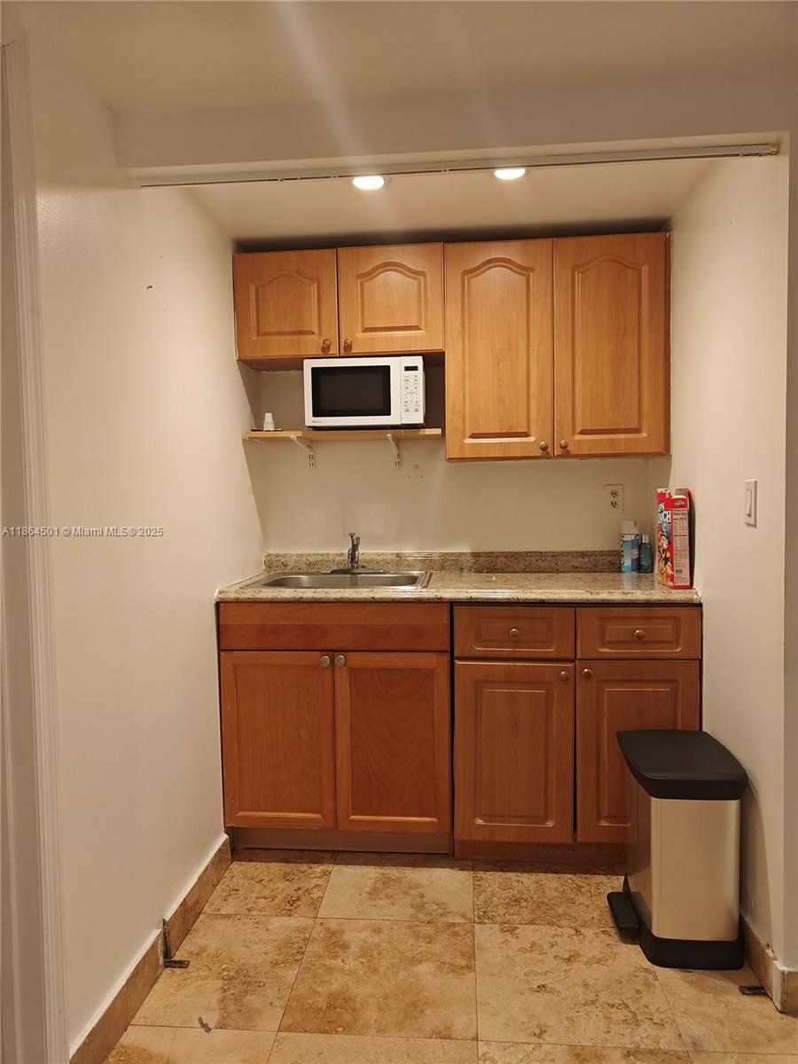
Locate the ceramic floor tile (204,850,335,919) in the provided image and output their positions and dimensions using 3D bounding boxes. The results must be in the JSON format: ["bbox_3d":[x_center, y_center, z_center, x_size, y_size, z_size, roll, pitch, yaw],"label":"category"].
[{"bbox_3d":[-0.398,1.119,2.368,0.352,0.012,0.422,0,2,5],"label":"ceramic floor tile"}]

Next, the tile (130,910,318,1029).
[{"bbox_3d":[-0.434,1.138,1.927,0.354,0.012,0.462,0,2,5],"label":"tile"}]

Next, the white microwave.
[{"bbox_3d":[-0.119,-0.508,2.811,0.426,0.251,0.320,0,2,5],"label":"white microwave"}]

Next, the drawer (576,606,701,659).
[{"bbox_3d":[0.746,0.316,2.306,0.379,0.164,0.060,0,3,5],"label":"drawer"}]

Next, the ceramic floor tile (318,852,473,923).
[{"bbox_3d":[0.006,1.123,2.369,0.458,0.012,0.451,0,3,5],"label":"ceramic floor tile"}]

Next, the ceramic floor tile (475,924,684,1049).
[{"bbox_3d":[0.424,1.130,1.857,0.458,0.012,0.461,0,2,5],"label":"ceramic floor tile"}]

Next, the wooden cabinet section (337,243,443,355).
[{"bbox_3d":[-0.015,-0.837,2.785,0.383,0.379,0.305,0,3,5],"label":"wooden cabinet section"}]

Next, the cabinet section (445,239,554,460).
[{"bbox_3d":[0.368,-0.651,2.761,0.381,0.757,0.305,0,3,5],"label":"cabinet section"}]

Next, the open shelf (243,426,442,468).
[{"bbox_3d":[-0.201,-0.315,2.836,0.737,0.132,0.267,0,3,5],"label":"open shelf"}]

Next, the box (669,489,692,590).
[{"bbox_3d":[0.890,0.022,2.397,0.053,0.305,0.190,0,2,5],"label":"box"}]

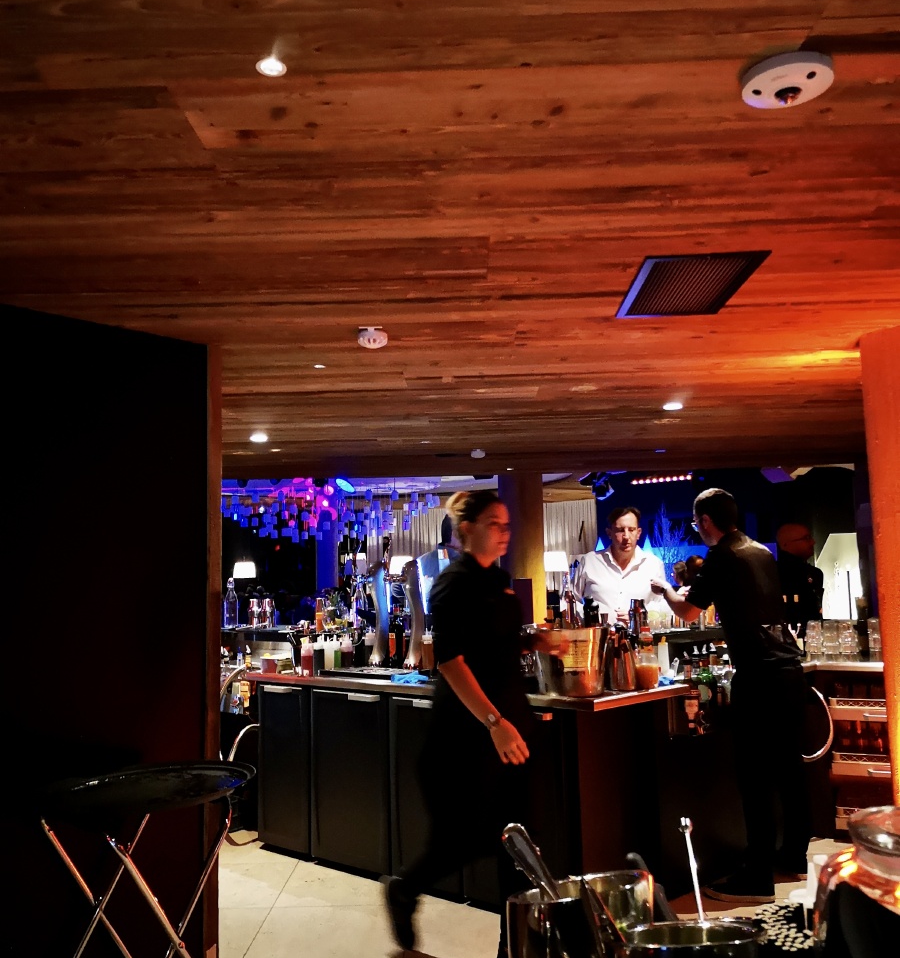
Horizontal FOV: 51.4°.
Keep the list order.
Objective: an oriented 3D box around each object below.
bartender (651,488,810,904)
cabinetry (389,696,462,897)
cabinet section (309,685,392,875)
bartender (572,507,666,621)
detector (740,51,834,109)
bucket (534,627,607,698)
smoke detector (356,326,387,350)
[{"bbox_3d":[1.298,0.937,4.332,0.680,1.760,0.560,-7,-8,44],"label":"bartender"},{"bbox_3d":[0.046,1.401,4.332,0.450,0.810,0.500,-7,-8,41],"label":"cabinetry"},{"bbox_3d":[-0.302,1.406,4.564,0.490,0.790,0.550,-5,-7,37],"label":"cabinet section"},{"bbox_3d":[0.883,1.016,4.932,0.520,1.750,0.360,-2,-6,5],"label":"bartender"},{"bbox_3d":[0.583,-0.681,1.616,0.150,0.042,0.150,-1,-6,0],"label":"detector"},{"bbox_3d":[0.509,0.765,3.934,0.290,0.265,0.280,-1,-6,0],"label":"bucket"},{"bbox_3d":[-0.269,-0.484,3.252,0.105,0.054,0.105,-1,-6,0],"label":"smoke detector"}]

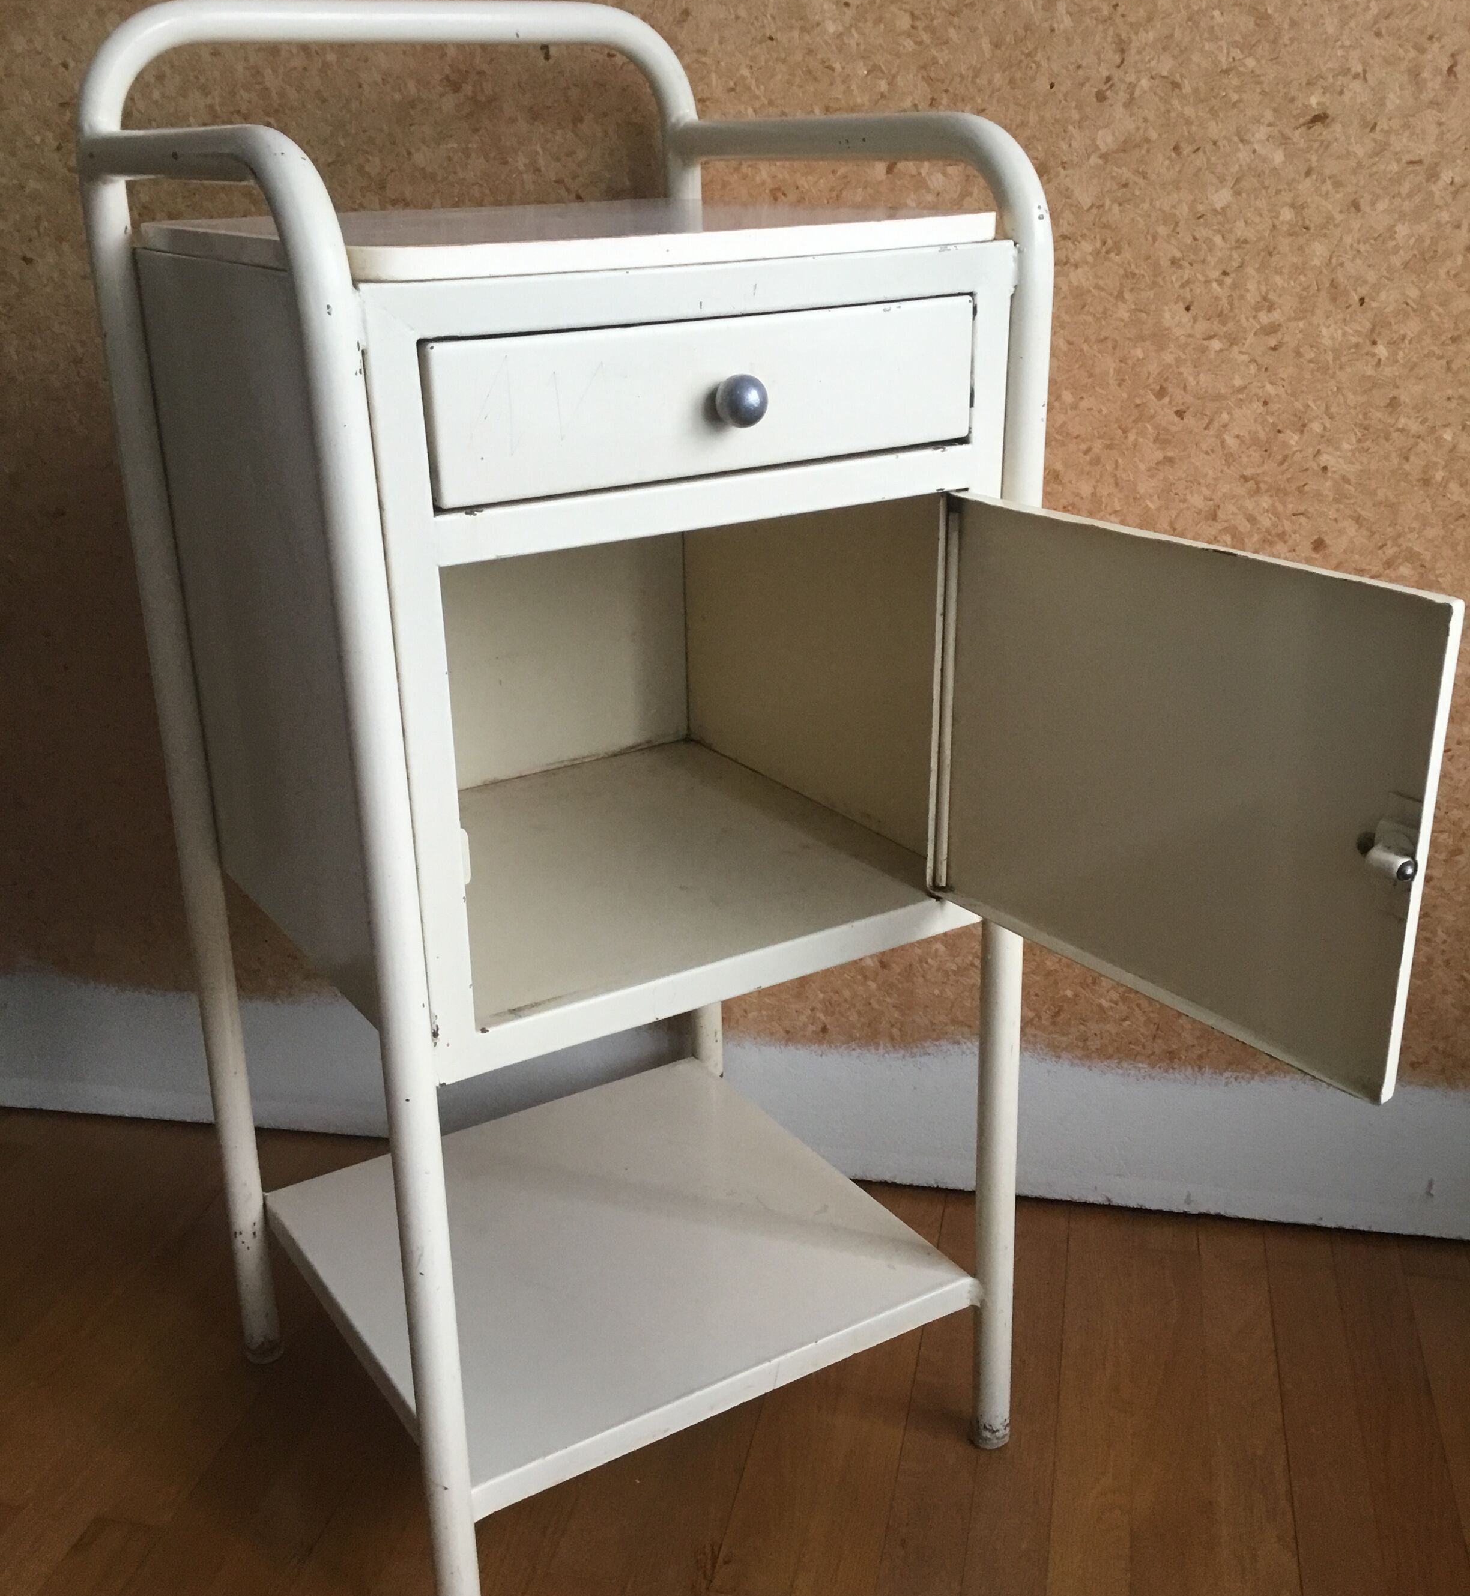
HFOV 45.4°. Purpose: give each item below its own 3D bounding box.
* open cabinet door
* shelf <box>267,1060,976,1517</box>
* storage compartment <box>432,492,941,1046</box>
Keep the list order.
[{"bbox_3d":[0.211,-0.014,0.879,0.015,0.235,0.305,-15,25,-33],"label":"open cabinet door"},{"bbox_3d":[-0.091,0.312,1.220,0.360,0.022,0.358,-14,24,-29],"label":"shelf"},{"bbox_3d":[-0.088,-0.075,1.054,0.322,0.239,0.329,-14,24,-29],"label":"storage compartment"}]

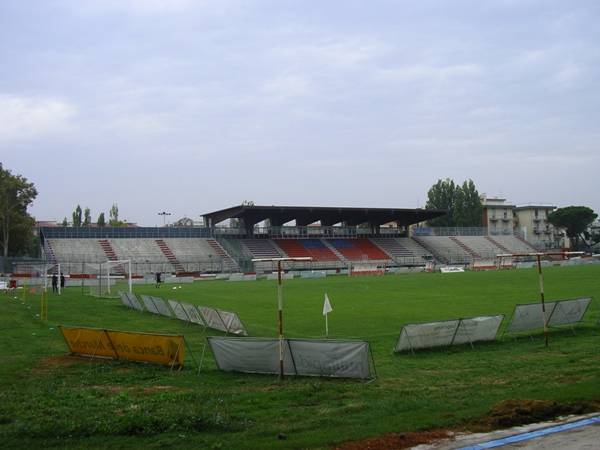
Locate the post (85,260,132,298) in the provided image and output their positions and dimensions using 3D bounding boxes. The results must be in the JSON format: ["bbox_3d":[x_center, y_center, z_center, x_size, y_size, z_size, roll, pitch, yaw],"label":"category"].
[{"bbox_3d":[-14.335,3.994,48.819,2.000,2.500,7.500,0,-4,-27],"label":"post"}]

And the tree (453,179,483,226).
[{"bbox_3d":[41.029,-0.441,160.208,7.000,21.470,7.000,-1,-3,0],"label":"tree"}]

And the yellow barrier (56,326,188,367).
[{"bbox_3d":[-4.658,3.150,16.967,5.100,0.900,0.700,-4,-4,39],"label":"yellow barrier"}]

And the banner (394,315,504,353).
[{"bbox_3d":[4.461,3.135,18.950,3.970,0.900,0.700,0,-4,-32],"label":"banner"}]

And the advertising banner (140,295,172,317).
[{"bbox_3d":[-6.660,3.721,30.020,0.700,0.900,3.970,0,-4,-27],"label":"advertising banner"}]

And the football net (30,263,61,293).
[{"bbox_3d":[-22.148,4.669,56.749,1.700,2.500,7.500,0,-4,-29],"label":"football net"}]

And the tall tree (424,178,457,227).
[{"bbox_3d":[34.332,-0.357,160.212,7.000,21.640,7.000,-1,-3,0],"label":"tall tree"}]

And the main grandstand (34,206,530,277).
[{"bbox_3d":[5.365,3.081,121.482,99.000,11.200,16.500,0,-4,-27],"label":"main grandstand"}]

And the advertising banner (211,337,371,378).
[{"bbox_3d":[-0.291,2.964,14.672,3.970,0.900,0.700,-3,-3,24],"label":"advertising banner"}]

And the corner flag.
[{"bbox_3d":[0.869,2.594,21.554,0.330,0.680,0.080,-1,-3,-10],"label":"corner flag"}]

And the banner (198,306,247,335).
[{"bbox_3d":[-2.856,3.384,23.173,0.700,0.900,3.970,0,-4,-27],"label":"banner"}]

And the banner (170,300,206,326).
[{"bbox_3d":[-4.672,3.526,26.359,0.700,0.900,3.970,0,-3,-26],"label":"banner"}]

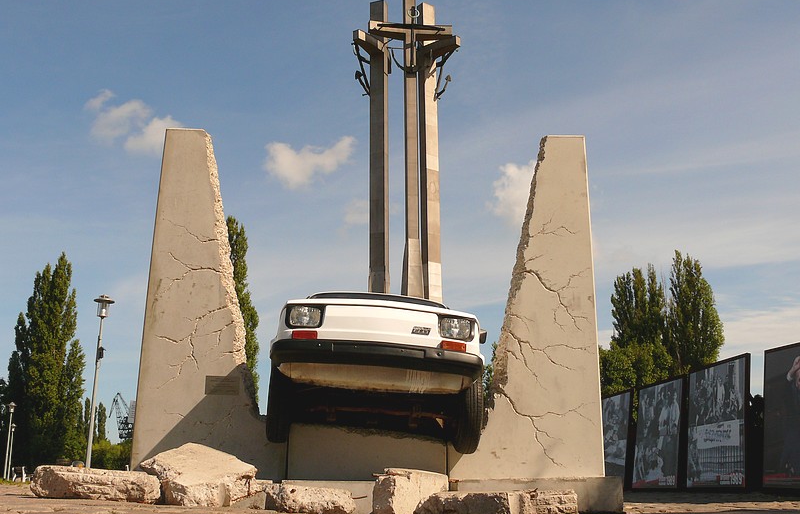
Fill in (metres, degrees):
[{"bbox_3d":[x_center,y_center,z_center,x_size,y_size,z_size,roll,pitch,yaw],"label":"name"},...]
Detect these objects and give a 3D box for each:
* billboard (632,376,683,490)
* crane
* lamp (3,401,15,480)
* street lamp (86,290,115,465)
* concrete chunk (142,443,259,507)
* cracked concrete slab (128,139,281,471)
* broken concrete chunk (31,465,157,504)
[{"bbox_3d":[5.227,3.626,17.204,0.120,2.160,2.490,9,-15,-4],"label":"billboard"},{"bbox_3d":[-168.971,111.993,522.680,22.000,56.400,13.000,0,-15,0],"label":"crane"},{"bbox_3d":[-22.903,10.746,50.024,0.500,4.410,0.500,6,-16,-23],"label":"lamp"},{"bbox_3d":[-7.008,3.076,19.676,0.480,4.500,0.480,0,-15,0],"label":"street lamp"},{"bbox_3d":[-1.311,1.443,5.668,0.688,0.400,0.550,2,-15,-6],"label":"concrete chunk"},{"bbox_3d":[-1.270,0.321,6.219,1.060,2.550,0.330,1,-15,-2],"label":"cracked concrete slab"},{"bbox_3d":[-2.129,1.607,6.037,0.806,0.249,0.360,3,-15,-11],"label":"broken concrete chunk"}]

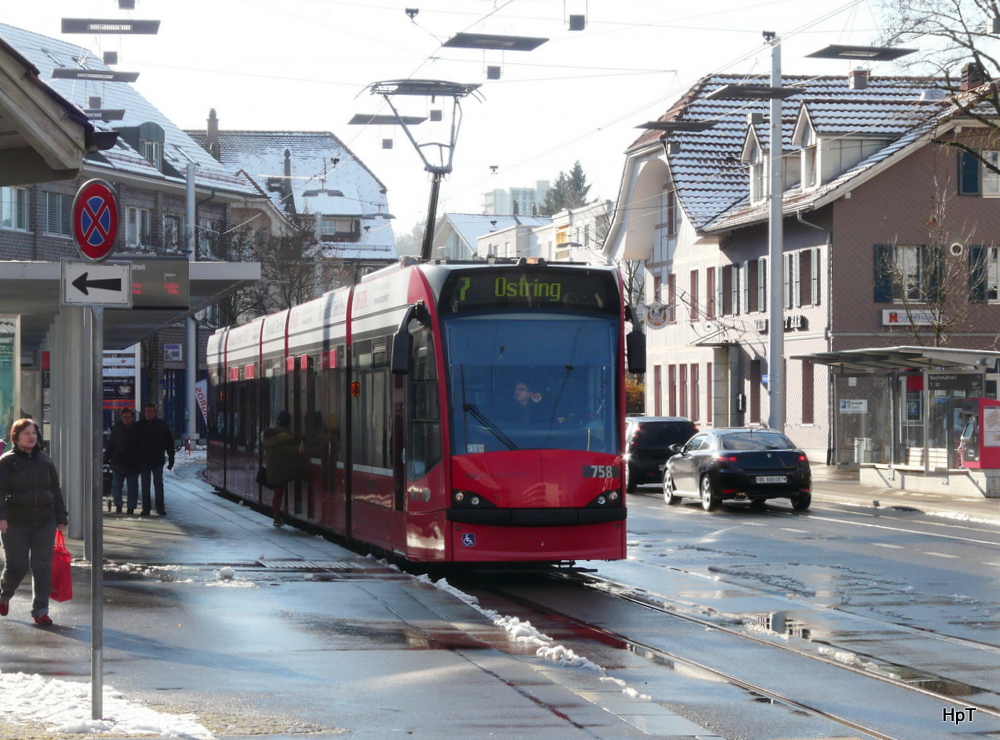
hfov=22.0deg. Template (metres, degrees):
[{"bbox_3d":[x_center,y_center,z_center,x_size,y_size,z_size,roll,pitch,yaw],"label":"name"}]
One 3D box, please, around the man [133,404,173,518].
[{"bbox_3d":[-5.402,1.392,40.200,0.620,1.770,0.400,0,-1,-6],"label":"man"}]

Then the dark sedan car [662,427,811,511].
[{"bbox_3d":[4.000,1.664,43.750,1.780,1.380,4.470,0,-1,-10],"label":"dark sedan car"}]

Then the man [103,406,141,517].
[{"bbox_3d":[-5.940,1.426,40.400,0.600,1.670,0.400,0,-1,-6],"label":"man"}]

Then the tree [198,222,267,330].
[{"bbox_3d":[-8.115,-0.870,78.000,2.800,7.390,2.800,0,-1,0],"label":"tree"}]

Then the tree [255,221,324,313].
[{"bbox_3d":[-6.519,-0.914,80.000,2.800,7.540,2.800,0,-1,0],"label":"tree"}]

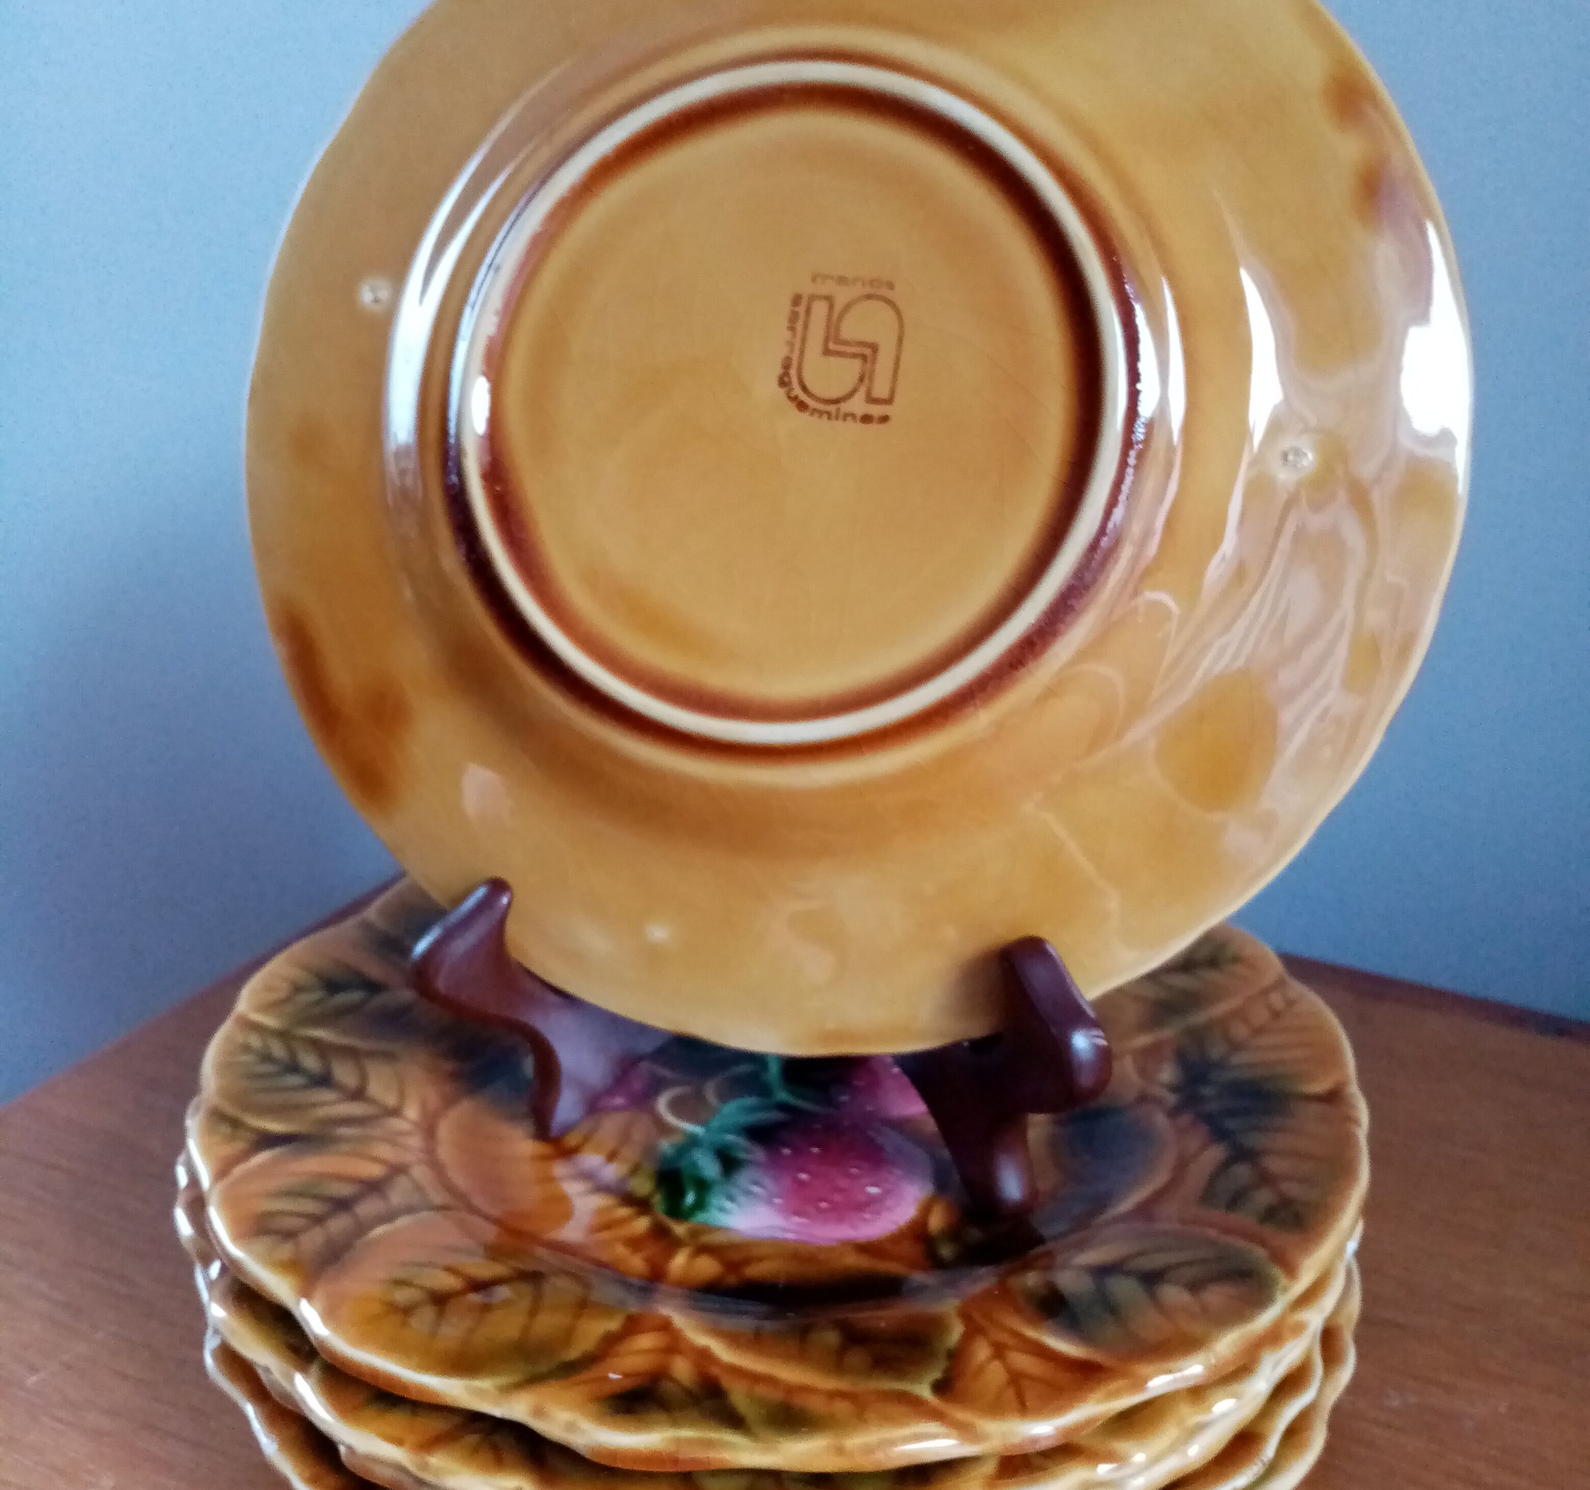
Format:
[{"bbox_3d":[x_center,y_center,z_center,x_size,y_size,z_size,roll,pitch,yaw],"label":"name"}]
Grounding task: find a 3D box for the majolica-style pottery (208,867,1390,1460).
[{"bbox_3d":[-0.002,0.059,0.286,0.199,0.023,0.199,1,21,0],"label":"majolica-style pottery"}]

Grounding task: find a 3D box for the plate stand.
[{"bbox_3d":[0.002,0.002,0.268,0.107,0.130,0.098,6,22,13],"label":"plate stand"}]

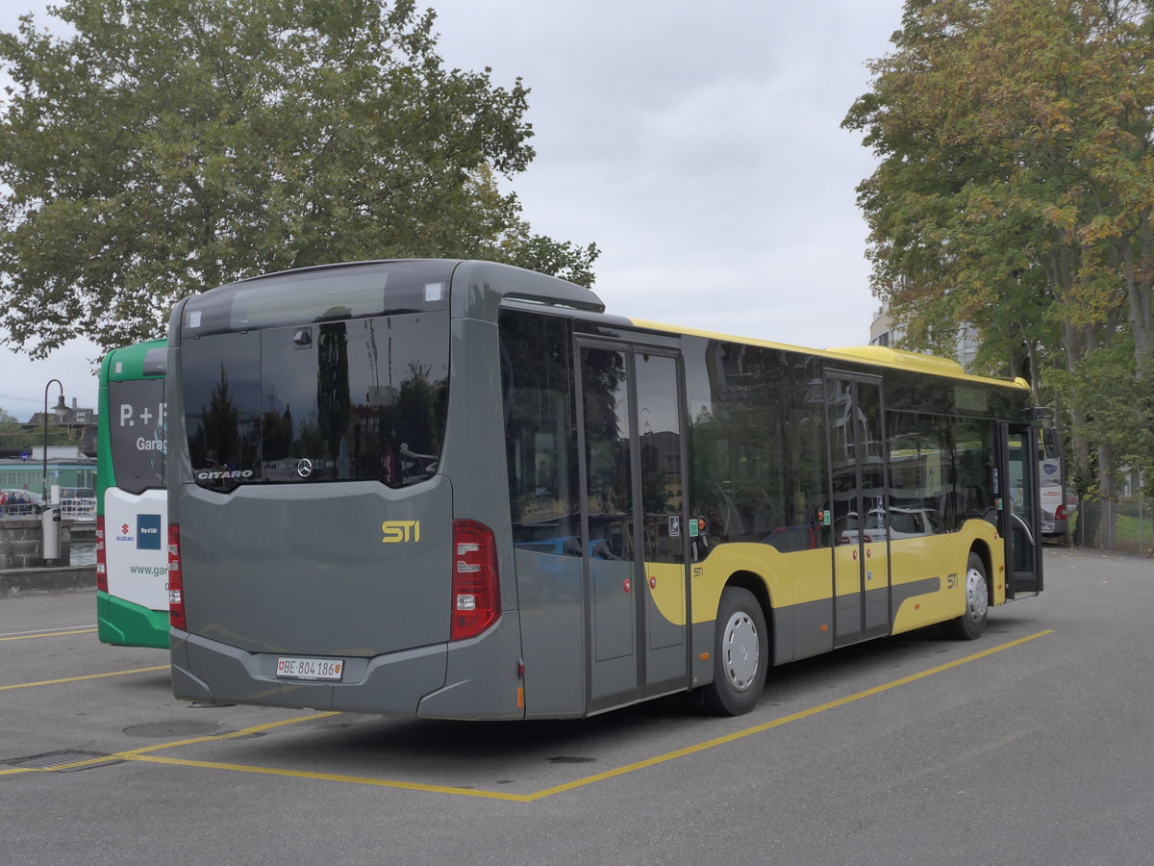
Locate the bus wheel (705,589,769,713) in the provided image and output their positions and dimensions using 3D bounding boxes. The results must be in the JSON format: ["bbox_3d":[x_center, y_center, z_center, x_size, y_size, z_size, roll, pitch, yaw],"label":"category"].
[{"bbox_3d":[1.093,1.627,11.428,0.320,0.950,0.955,-3,-3,31],"label":"bus wheel"}]

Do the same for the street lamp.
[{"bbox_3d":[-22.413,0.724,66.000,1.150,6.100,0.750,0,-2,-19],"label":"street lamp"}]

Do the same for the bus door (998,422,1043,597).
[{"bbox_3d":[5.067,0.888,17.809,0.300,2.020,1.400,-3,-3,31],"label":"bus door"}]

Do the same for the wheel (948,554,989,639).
[{"bbox_3d":[4.169,1.745,16.462,0.300,0.945,0.950,-3,-3,31],"label":"wheel"}]

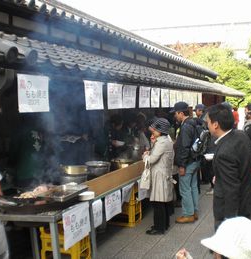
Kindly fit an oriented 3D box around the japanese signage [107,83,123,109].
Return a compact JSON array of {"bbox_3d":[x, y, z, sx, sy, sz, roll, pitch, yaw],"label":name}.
[{"bbox_3d":[-0.124,-0.409,4.700,0.020,0.310,0.440,0,3,24],"label":"japanese signage"}]

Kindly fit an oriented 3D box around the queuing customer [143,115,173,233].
[{"bbox_3d":[0.442,0.608,5.148,0.420,1.540,0.460,-1,3,16],"label":"queuing customer"}]

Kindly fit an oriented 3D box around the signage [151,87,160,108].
[{"bbox_3d":[0.486,-0.502,6.060,0.020,0.310,0.430,0,3,24],"label":"signage"}]

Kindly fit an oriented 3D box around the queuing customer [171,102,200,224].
[{"bbox_3d":[0.875,0.470,5.616,0.420,1.740,0.500,-1,3,16],"label":"queuing customer"}]

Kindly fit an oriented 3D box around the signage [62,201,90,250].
[{"bbox_3d":[-0.461,0.912,3.600,0.020,0.320,0.470,0,3,24],"label":"signage"}]

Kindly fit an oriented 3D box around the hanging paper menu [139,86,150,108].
[{"bbox_3d":[0.291,-0.475,5.625,0.020,0.310,0.440,0,3,24],"label":"hanging paper menu"}]

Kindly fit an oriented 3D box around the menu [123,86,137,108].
[{"bbox_3d":[0.065,-0.439,5.121,0.020,0.310,0.440,0,3,24],"label":"menu"}]

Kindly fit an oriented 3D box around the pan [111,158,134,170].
[{"bbox_3d":[-0.048,0.562,6.000,0.340,0.180,0.340,-2,3,0],"label":"pan"}]

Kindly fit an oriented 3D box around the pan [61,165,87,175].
[{"bbox_3d":[-0.646,0.507,4.800,0.310,0.130,0.320,-2,3,0],"label":"pan"}]

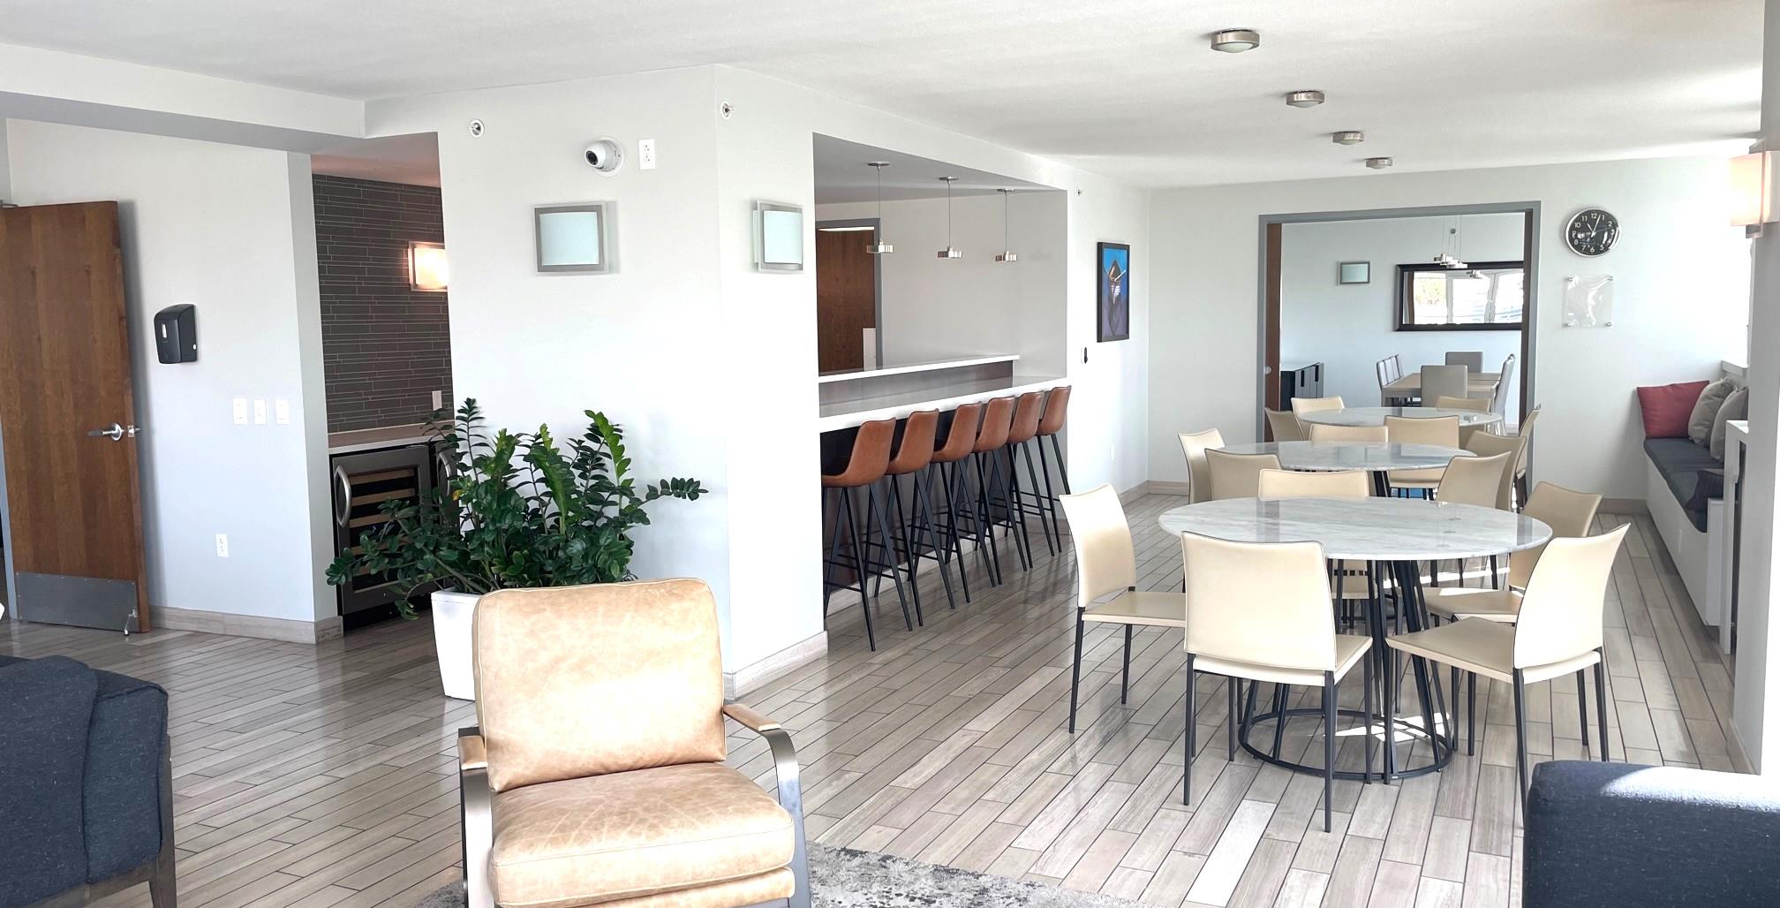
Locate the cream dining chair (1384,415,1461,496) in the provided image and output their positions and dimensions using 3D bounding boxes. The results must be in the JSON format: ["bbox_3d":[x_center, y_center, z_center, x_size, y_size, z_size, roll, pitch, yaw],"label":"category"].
[{"bbox_3d":[3.066,0.175,7.805,0.445,0.835,0.540,1,6,14],"label":"cream dining chair"}]

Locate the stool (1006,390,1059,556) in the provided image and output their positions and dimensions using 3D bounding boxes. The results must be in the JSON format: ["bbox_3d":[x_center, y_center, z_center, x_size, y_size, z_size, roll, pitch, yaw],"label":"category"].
[{"bbox_3d":[0.673,0.131,7.979,0.520,1.000,0.450,2,7,26],"label":"stool"}]

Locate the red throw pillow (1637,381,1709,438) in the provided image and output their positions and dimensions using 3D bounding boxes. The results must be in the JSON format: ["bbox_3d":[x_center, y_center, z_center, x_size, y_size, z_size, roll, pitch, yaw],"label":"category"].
[{"bbox_3d":[5.195,-0.289,8.869,0.430,0.410,0.140,2,-5,26],"label":"red throw pillow"}]

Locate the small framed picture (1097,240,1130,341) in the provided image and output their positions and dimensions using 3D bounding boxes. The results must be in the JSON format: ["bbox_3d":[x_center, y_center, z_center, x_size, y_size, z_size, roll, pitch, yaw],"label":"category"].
[{"bbox_3d":[1.608,-1.157,9.589,0.040,0.690,0.670,2,7,26],"label":"small framed picture"}]

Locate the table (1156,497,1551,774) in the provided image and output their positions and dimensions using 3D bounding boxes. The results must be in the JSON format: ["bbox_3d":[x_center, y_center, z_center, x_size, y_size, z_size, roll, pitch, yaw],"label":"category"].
[{"bbox_3d":[1.550,0.612,4.562,1.245,0.770,1.245,2,7,26],"label":"table"}]

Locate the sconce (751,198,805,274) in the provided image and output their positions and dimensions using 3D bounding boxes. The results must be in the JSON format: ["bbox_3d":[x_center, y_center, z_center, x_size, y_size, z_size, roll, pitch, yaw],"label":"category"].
[{"bbox_3d":[-0.460,-0.855,5.301,0.085,0.275,0.350,2,7,26],"label":"sconce"}]

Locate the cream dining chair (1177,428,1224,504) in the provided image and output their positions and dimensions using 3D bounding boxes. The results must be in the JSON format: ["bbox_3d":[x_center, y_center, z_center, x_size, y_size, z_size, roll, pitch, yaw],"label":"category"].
[{"bbox_3d":[1.789,0.310,6.771,0.540,0.835,0.445,4,8,38],"label":"cream dining chair"}]

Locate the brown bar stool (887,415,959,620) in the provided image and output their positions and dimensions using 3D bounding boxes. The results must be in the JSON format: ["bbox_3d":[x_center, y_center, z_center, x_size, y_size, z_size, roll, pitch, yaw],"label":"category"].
[{"bbox_3d":[0.012,0.286,6.502,0.520,1.000,0.450,2,7,26],"label":"brown bar stool"}]

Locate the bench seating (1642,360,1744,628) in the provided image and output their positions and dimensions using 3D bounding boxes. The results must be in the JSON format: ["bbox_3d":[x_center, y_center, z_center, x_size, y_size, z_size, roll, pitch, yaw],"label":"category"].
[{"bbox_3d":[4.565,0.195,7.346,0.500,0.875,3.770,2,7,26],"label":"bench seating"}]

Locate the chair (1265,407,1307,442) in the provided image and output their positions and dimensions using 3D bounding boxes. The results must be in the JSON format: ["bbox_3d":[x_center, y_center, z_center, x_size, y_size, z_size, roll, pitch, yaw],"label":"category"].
[{"bbox_3d":[2.690,0.136,8.395,0.520,0.845,0.450,-4,7,-22],"label":"chair"}]

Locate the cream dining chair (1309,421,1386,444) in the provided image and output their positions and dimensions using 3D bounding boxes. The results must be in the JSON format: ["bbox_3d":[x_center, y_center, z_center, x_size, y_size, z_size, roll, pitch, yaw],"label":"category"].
[{"bbox_3d":[2.304,0.287,6.897,0.445,0.835,0.540,3,7,32],"label":"cream dining chair"}]

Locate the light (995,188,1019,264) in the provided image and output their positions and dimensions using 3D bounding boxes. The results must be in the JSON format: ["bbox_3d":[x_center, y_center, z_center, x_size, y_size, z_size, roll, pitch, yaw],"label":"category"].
[{"bbox_3d":[0.750,-1.480,8.682,0.140,0.465,0.140,2,7,26],"label":"light"}]

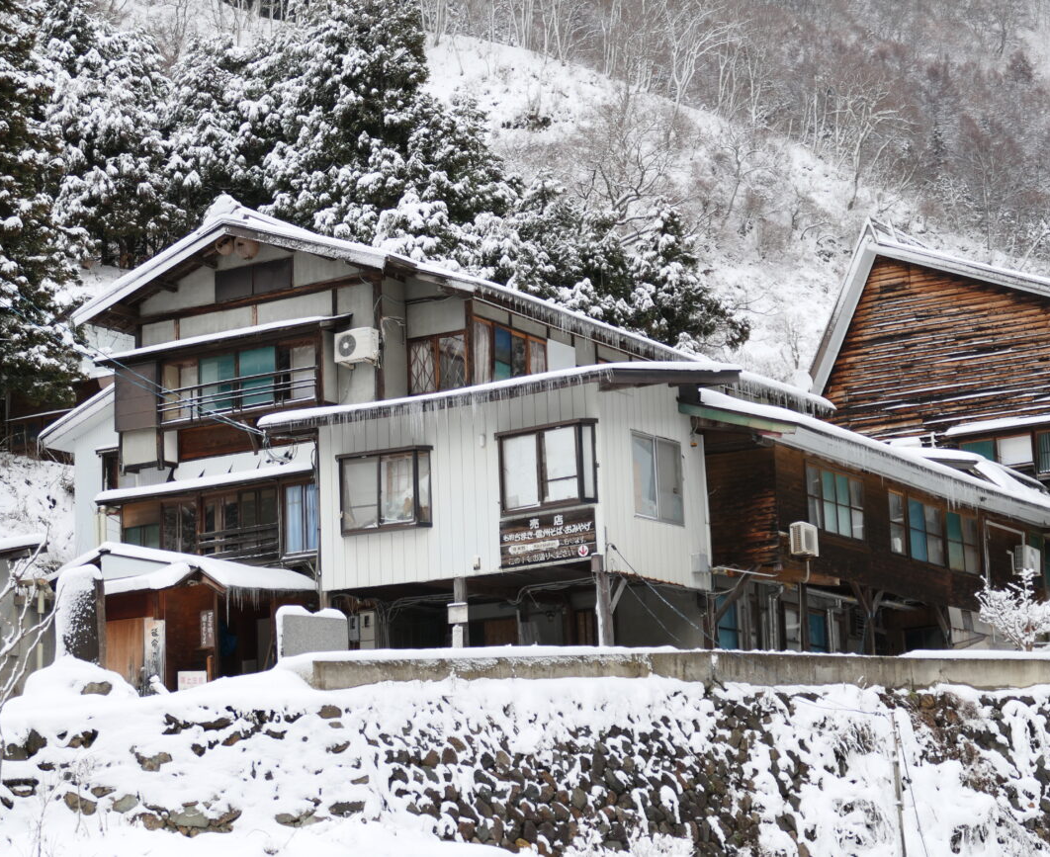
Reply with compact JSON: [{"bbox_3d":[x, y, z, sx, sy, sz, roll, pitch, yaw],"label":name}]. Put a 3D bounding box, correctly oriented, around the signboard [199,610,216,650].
[{"bbox_3d":[-5.474,3.466,49.960,0.290,0.650,0.030,-9,-13,30],"label":"signboard"}]

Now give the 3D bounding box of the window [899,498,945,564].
[{"bbox_3d":[7.664,1.999,55.490,0.100,1.170,1.700,-9,-13,30],"label":"window"}]

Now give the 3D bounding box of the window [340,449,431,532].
[{"bbox_3d":[-2.400,1.038,48.562,1.865,1.373,0.240,-9,-14,30],"label":"window"}]

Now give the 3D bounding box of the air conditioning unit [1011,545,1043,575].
[{"bbox_3d":[10.270,2.711,59.189,0.260,0.510,0.780,-9,-13,30],"label":"air conditioning unit"}]

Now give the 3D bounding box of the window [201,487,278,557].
[{"bbox_3d":[-5.161,1.674,52.371,1.730,1.179,0.150,-9,-14,30],"label":"window"}]

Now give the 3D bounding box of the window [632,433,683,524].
[{"bbox_3d":[2.215,0.846,48.073,0.100,1.448,1.606,-10,-15,32],"label":"window"}]

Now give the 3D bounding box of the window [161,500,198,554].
[{"bbox_3d":[-6.319,1.822,53.046,0.830,1.124,0.120,-9,-14,30],"label":"window"}]

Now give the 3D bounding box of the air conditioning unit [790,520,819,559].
[{"bbox_3d":[4.811,1.941,50.024,0.250,0.530,0.660,-9,-13,30],"label":"air conditioning unit"}]

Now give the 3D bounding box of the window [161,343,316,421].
[{"bbox_3d":[-5.223,-0.849,52.783,3.500,1.060,0.120,-9,-13,30],"label":"window"}]

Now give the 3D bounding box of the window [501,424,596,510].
[{"bbox_3d":[0.319,0.632,46.987,1.861,1.356,0.240,-9,-14,30],"label":"window"}]

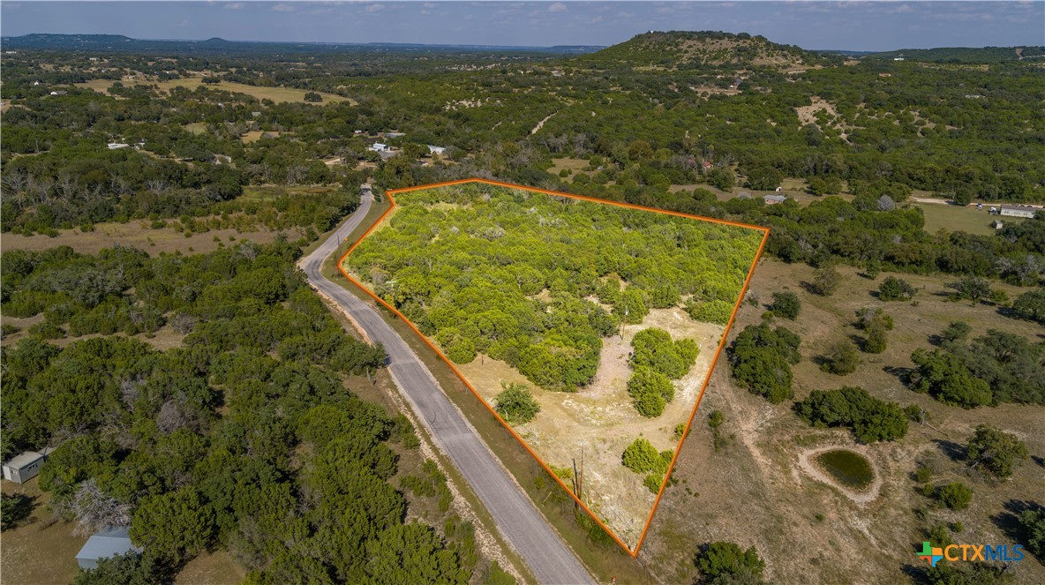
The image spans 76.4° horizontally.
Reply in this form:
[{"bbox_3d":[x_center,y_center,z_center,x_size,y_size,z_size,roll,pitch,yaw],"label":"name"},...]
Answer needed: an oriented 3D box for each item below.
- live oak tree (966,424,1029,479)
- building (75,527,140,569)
[{"bbox_3d":[71.100,23.900,99.500,7.900,7.200,7.700,0,21,0],"label":"live oak tree"},{"bbox_3d":[-50.100,32.170,83.200,7.600,3.400,5.750,2,21,5],"label":"building"}]

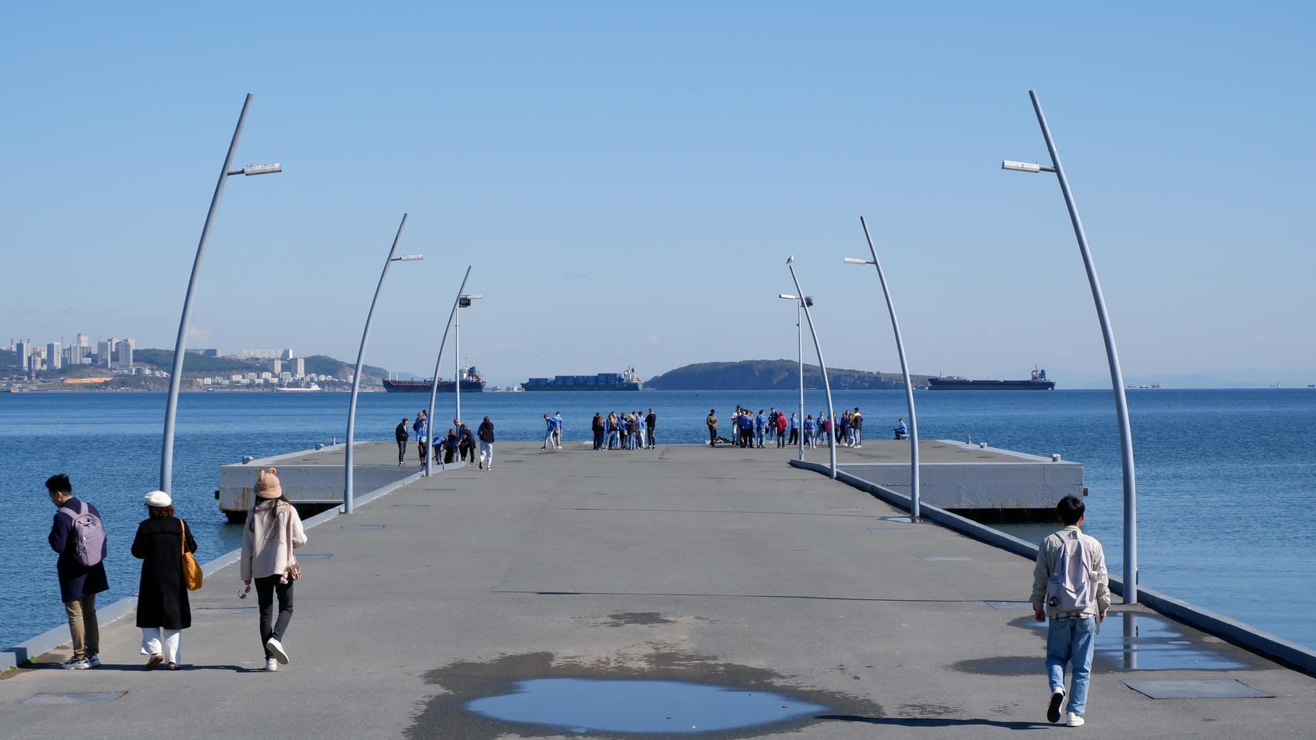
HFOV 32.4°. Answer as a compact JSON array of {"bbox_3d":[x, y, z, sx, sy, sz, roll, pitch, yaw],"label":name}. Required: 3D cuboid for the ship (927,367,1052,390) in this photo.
[{"bbox_3d":[352.477,9.138,2400.000,132.000,25.000,19.500,0,0,12],"label":"ship"}]

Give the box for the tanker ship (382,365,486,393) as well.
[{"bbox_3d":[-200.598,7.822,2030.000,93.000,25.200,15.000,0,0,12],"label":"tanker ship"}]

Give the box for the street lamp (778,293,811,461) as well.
[{"bbox_3d":[4.522,0.282,75.000,1.120,5.660,0.400,0,0,-1],"label":"street lamp"}]

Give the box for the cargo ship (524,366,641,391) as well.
[{"bbox_3d":[-91.372,10.845,2750.000,145.000,30.000,23.000,0,0,12],"label":"cargo ship"}]

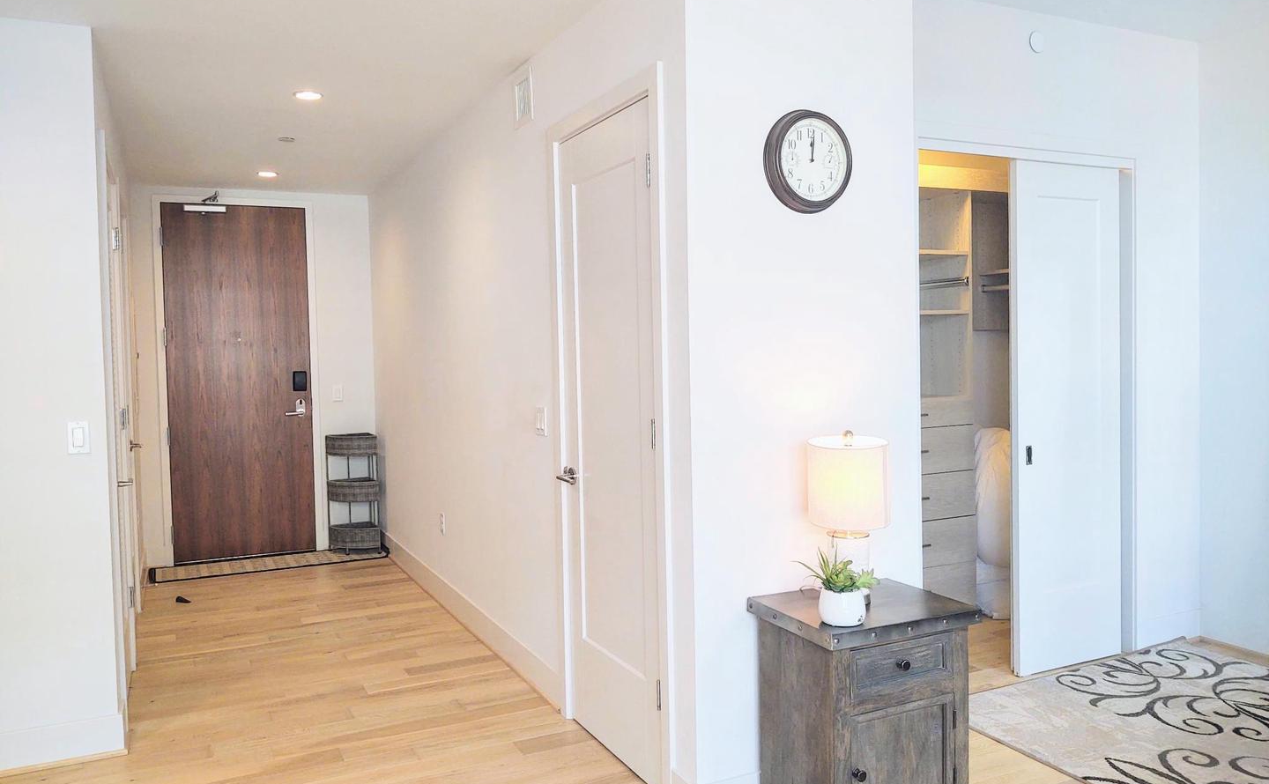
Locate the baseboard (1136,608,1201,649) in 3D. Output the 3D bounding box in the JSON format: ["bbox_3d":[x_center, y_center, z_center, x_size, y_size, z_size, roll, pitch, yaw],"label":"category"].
[{"bbox_3d":[2.388,1.069,4.407,0.428,0.147,0.017,-2,2,-25],"label":"baseboard"}]

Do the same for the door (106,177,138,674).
[{"bbox_3d":[-2.117,0.175,4.041,0.060,2.140,0.750,-2,2,-25],"label":"door"}]

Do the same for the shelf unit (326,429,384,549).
[{"bbox_3d":[-1.978,0.716,6.974,0.305,0.810,0.310,-2,2,-25],"label":"shelf unit"}]

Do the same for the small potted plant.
[{"bbox_3d":[0.536,0.503,2.599,0.200,0.200,0.185,-1,2,0],"label":"small potted plant"}]

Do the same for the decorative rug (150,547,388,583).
[{"bbox_3d":[-2.486,1.151,6.759,1.475,0.015,0.480,-2,2,-28],"label":"decorative rug"}]

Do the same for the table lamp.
[{"bbox_3d":[0.603,0.353,2.796,0.240,0.485,0.240,-1,2,0],"label":"table lamp"}]

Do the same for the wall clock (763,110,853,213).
[{"bbox_3d":[0.516,-0.671,2.877,0.300,0.300,0.050,-2,2,-25],"label":"wall clock"}]

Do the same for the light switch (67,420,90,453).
[{"bbox_3d":[-1.909,0.155,3.398,0.071,0.116,0.012,-2,2,-25],"label":"light switch"}]

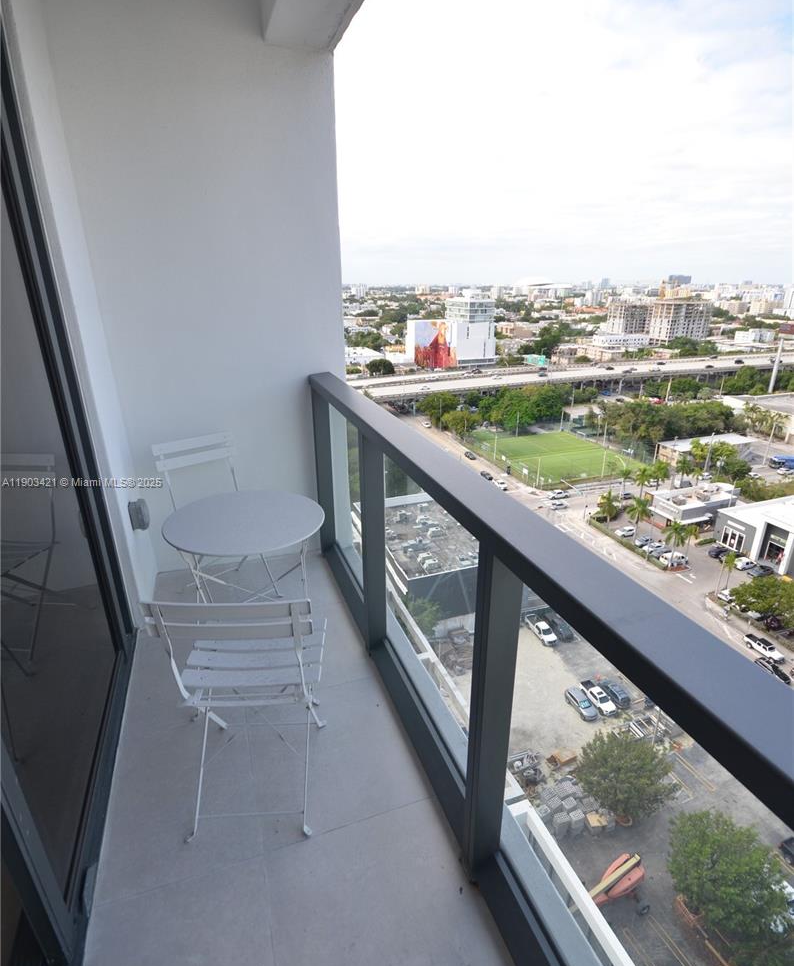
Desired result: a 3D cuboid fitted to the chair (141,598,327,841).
[{"bbox_3d":[-0.455,0.619,1.581,0.420,0.830,0.480,-1,22,-3],"label":"chair"}]

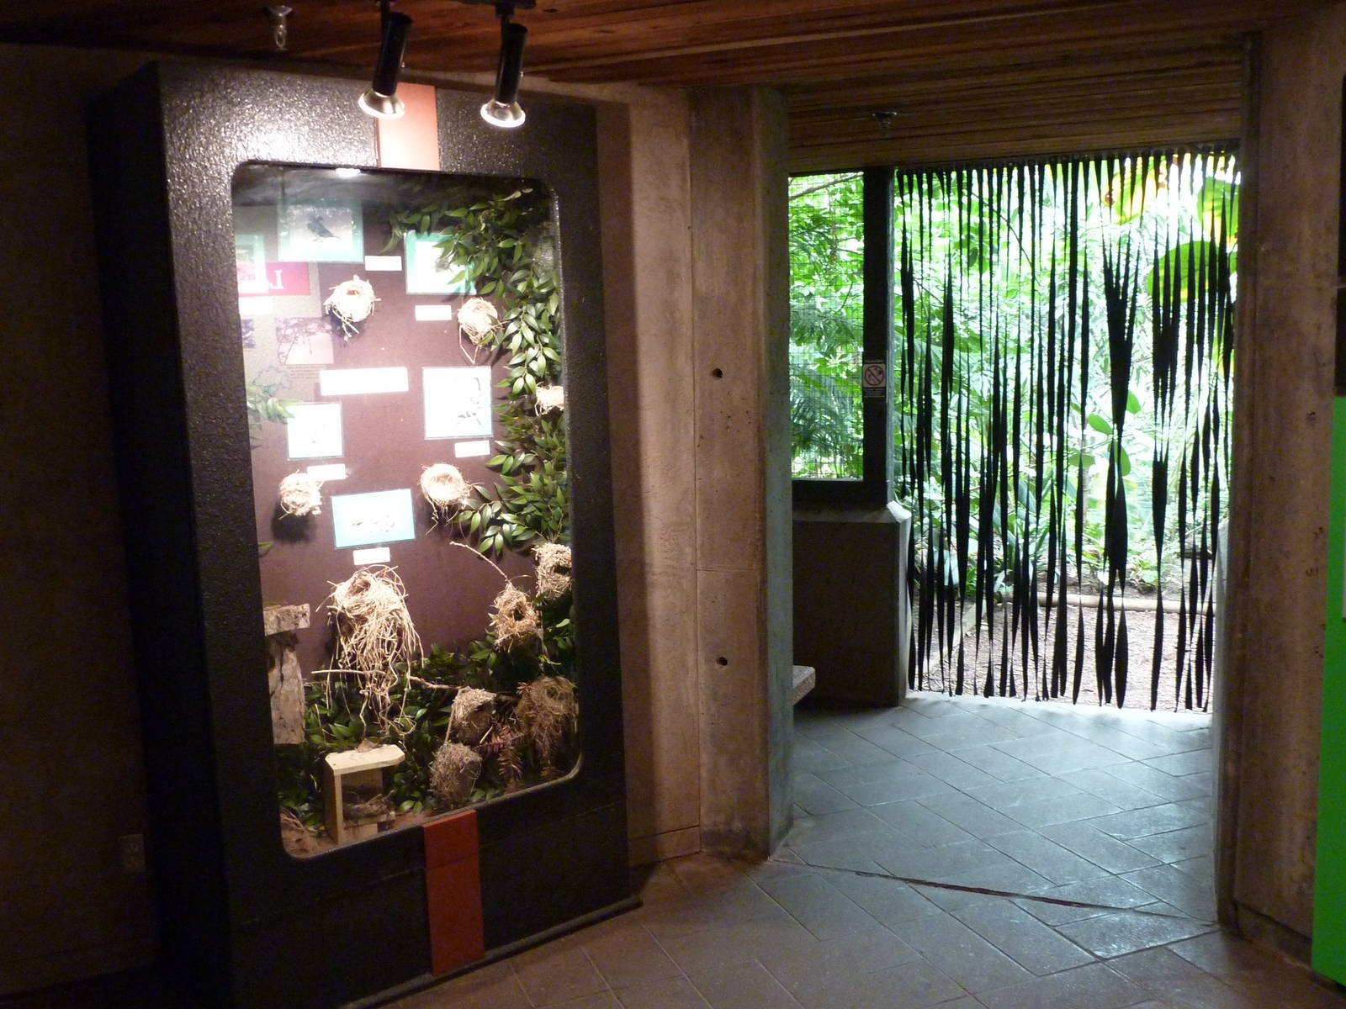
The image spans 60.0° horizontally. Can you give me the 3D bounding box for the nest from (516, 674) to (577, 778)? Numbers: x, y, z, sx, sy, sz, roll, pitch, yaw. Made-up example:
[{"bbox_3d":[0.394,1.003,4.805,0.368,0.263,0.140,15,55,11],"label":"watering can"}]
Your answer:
[{"bbox_3d":[-0.373,0.670,3.497,0.168,0.295,0.160,-6,8,-36],"label":"nest"}]

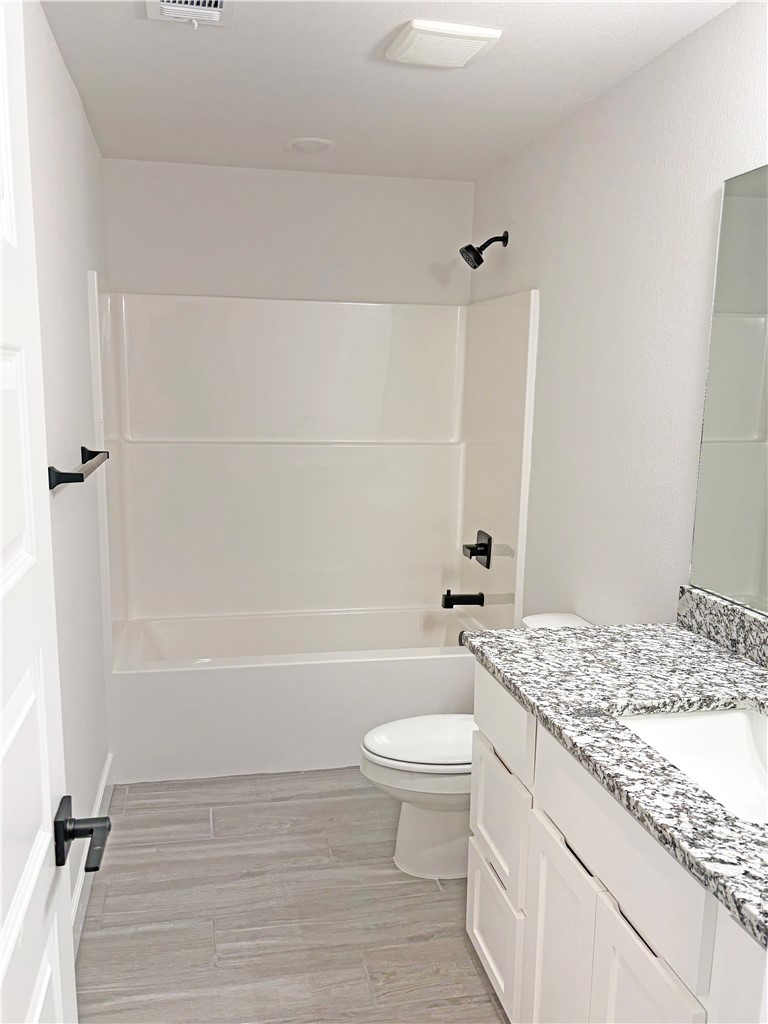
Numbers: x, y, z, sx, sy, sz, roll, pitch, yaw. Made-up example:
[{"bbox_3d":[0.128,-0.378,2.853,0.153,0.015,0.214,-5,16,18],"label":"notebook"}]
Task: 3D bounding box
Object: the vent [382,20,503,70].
[{"bbox_3d":[0.149,-1.218,2.025,0.235,0.030,0.228,-1,10,-13],"label":"vent"}]

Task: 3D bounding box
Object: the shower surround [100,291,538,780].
[{"bbox_3d":[-0.296,0.030,3.168,1.570,1.814,0.725,-1,10,-13],"label":"shower surround"}]

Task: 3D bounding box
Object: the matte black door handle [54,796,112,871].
[{"bbox_3d":[-0.389,0.422,0.989,0.066,0.064,0.125,-1,10,-13],"label":"matte black door handle"}]

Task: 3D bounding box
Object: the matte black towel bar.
[{"bbox_3d":[-0.806,-0.128,2.073,0.078,0.053,0.610,-1,10,-13],"label":"matte black towel bar"}]

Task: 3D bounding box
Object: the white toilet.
[{"bbox_3d":[0.313,0.729,2.327,0.775,0.735,0.430,-1,10,-13],"label":"white toilet"}]

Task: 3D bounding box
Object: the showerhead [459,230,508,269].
[{"bbox_3d":[0.400,-1.056,3.097,0.200,0.160,0.100,-1,10,-13],"label":"showerhead"}]

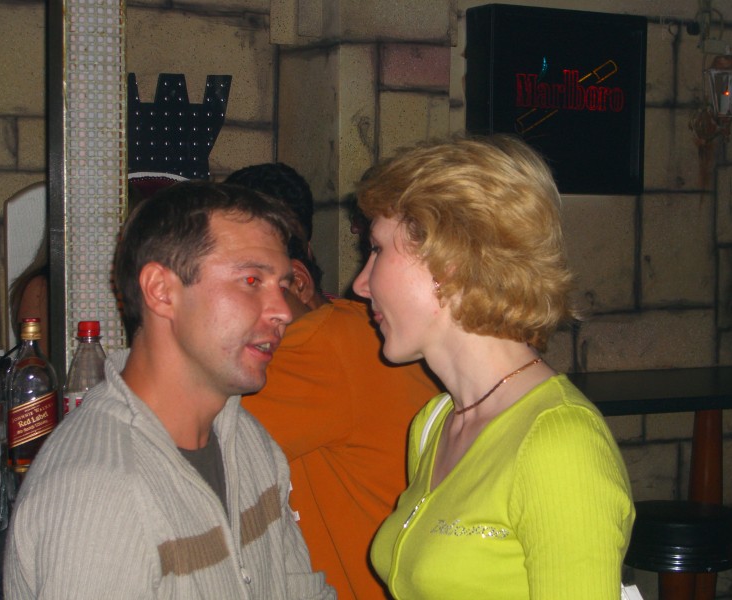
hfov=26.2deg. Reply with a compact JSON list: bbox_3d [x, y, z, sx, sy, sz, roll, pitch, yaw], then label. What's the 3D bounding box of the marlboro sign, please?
[{"bbox_3d":[0.627,-0.642,5.150,0.603,0.590,0.151,-1,3,-28],"label":"marlboro sign"}]

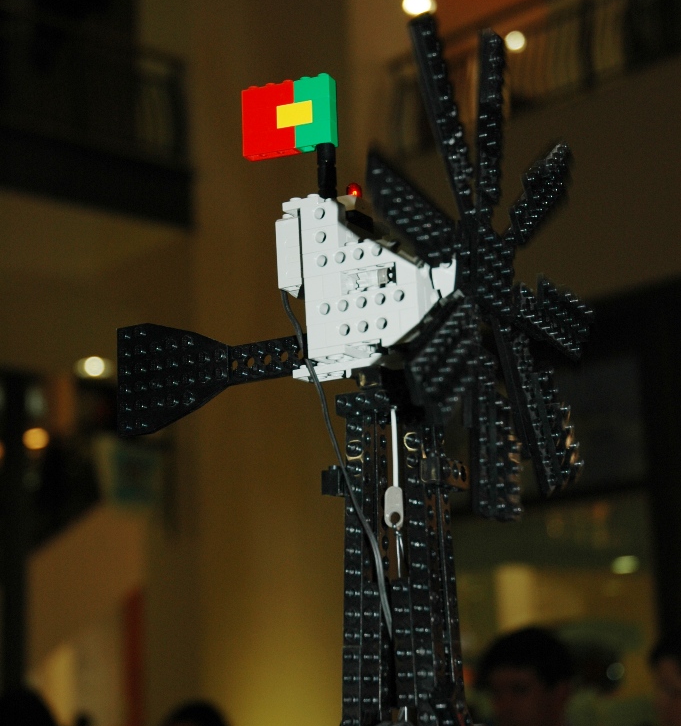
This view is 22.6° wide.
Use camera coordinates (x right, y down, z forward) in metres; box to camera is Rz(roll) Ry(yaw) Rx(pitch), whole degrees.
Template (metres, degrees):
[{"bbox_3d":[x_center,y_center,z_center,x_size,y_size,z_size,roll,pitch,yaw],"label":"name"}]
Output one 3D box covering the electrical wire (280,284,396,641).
[{"bbox_3d":[-0.006,0.036,0.668,0.048,0.144,0.022,-8,-13,27],"label":"electrical wire"}]

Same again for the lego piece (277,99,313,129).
[{"bbox_3d":[-0.018,-0.103,0.718,0.016,0.010,0.008,-6,-12,22],"label":"lego piece"}]

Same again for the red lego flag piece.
[{"bbox_3d":[-0.029,-0.103,0.723,0.024,0.030,0.008,-6,-12,22],"label":"red lego flag piece"}]

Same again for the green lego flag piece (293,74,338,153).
[{"bbox_3d":[-0.010,-0.105,0.715,0.016,0.030,0.008,-6,-12,22],"label":"green lego flag piece"}]

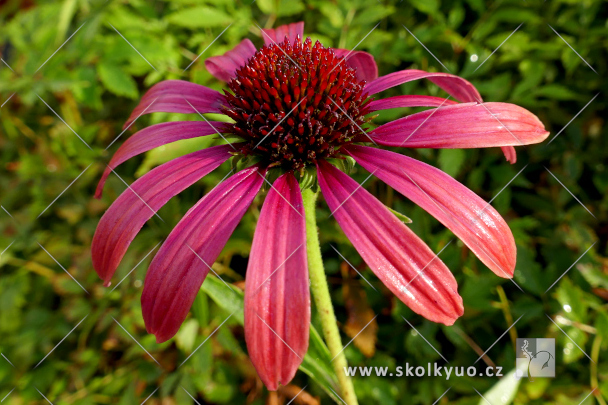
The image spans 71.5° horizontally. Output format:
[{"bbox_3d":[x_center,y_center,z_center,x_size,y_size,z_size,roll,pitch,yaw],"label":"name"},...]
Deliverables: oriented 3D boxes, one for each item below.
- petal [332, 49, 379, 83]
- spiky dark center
[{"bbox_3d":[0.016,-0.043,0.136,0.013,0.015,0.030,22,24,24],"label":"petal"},{"bbox_3d":[-0.002,-0.026,0.111,0.039,0.025,0.039,-6,42,0],"label":"spiky dark center"}]

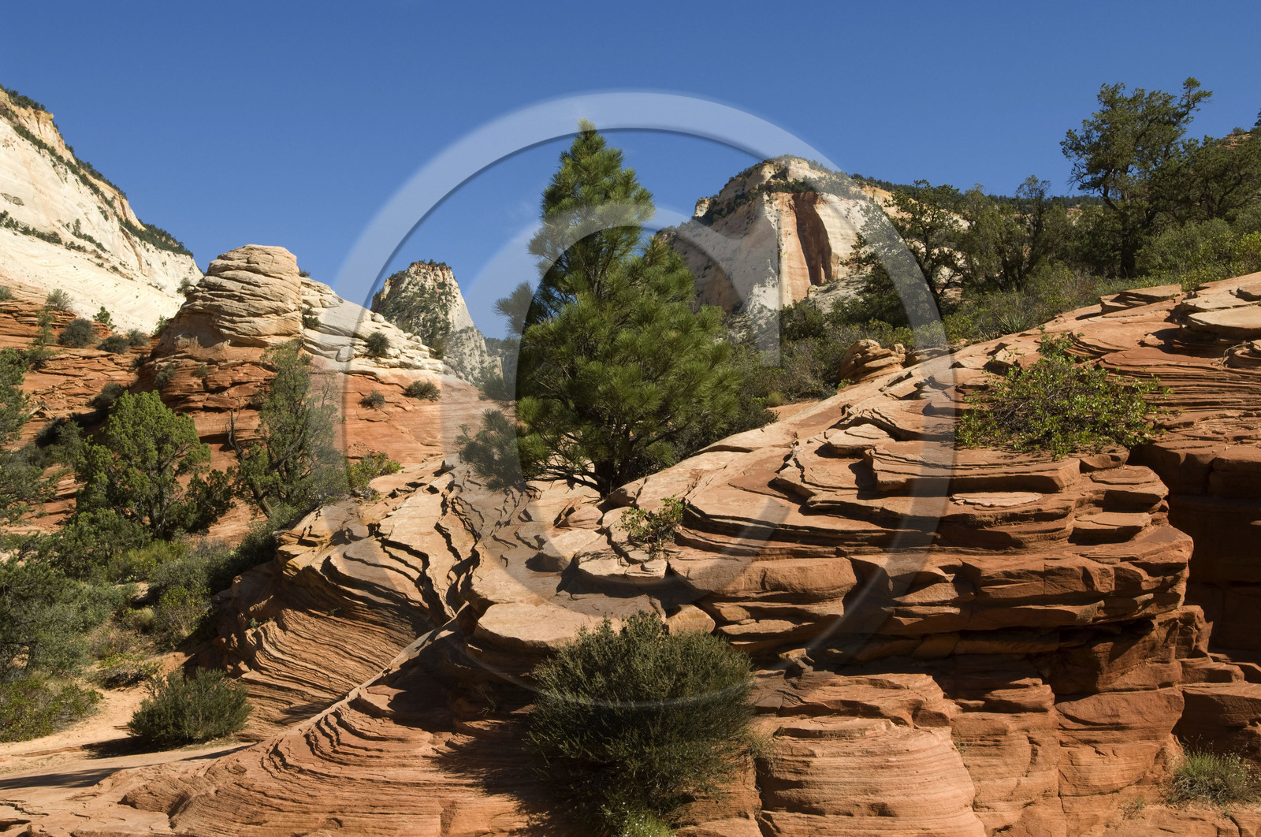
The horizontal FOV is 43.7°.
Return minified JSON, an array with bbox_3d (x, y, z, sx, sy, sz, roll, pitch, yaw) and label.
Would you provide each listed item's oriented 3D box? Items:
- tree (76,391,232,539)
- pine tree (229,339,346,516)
[{"bbox_3d":[-10.892,1.059,36.000,3.500,3.400,3.300,0,-3,0],"label":"tree"},{"bbox_3d":[-7.404,0.202,34.000,2.481,3.791,2.405,0,-3,0],"label":"pine tree"}]

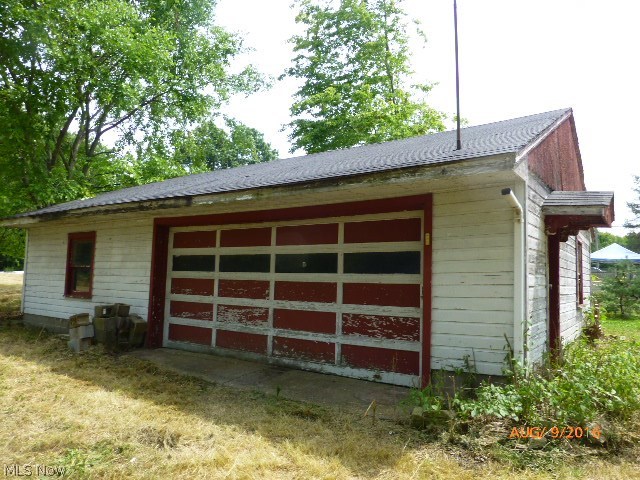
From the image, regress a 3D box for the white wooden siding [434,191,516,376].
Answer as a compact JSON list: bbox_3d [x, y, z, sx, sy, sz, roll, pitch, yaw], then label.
[{"bbox_3d":[1.669,0.433,4.853,0.877,1.997,0.100,-2,-6,34],"label":"white wooden siding"}]

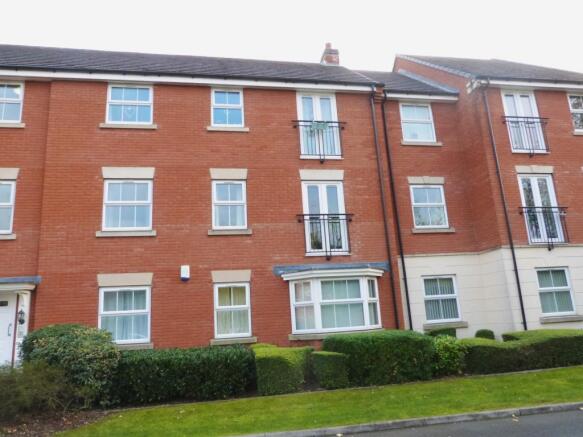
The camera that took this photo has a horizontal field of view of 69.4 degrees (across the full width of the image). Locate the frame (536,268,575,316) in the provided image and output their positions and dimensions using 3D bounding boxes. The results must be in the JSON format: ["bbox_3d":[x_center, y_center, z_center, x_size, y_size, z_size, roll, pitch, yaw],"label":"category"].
[{"bbox_3d":[7.171,1.988,11.447,1.058,1.253,0.100,-1,-13,-11],"label":"frame"}]

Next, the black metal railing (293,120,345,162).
[{"bbox_3d":[0.832,-2.146,11.875,1.592,1.230,0.160,-1,-13,-12],"label":"black metal railing"}]

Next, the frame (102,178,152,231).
[{"bbox_3d":[-4.099,-0.323,10.590,1.164,1.314,0.100,-1,-13,-12],"label":"frame"}]

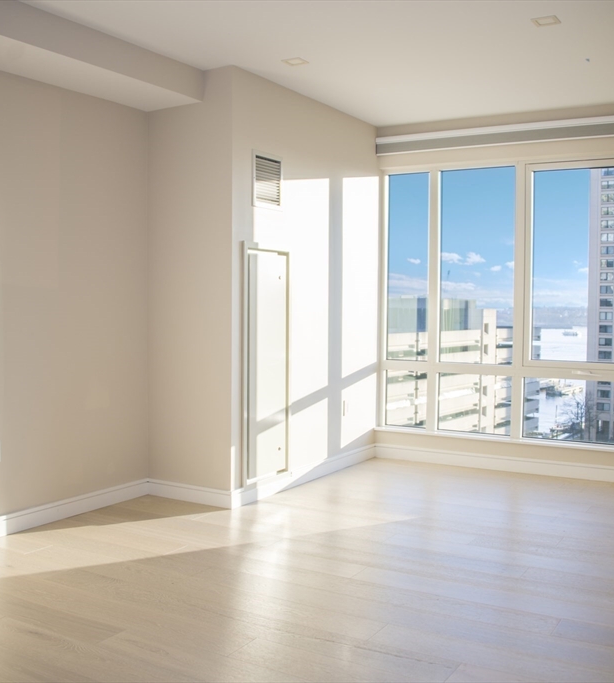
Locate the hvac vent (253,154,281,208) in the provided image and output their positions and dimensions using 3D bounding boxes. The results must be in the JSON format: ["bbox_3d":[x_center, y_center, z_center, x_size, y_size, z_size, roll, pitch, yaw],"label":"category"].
[{"bbox_3d":[-0.249,-1.028,5.118,0.025,0.350,0.350,2,3,31],"label":"hvac vent"}]

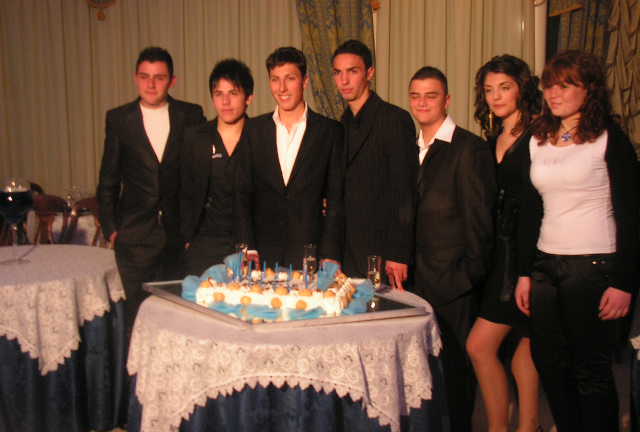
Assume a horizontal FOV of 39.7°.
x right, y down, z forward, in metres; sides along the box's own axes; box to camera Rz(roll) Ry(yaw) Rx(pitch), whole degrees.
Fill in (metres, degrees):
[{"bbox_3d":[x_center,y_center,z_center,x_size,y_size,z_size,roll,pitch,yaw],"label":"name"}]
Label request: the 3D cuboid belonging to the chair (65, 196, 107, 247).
[{"bbox_3d":[-1.510,0.315,5.841,0.420,0.910,0.460,0,8,0],"label":"chair"}]

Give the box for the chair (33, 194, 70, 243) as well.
[{"bbox_3d":[-1.800,0.310,5.840,0.420,0.920,0.460,0,8,0],"label":"chair"}]

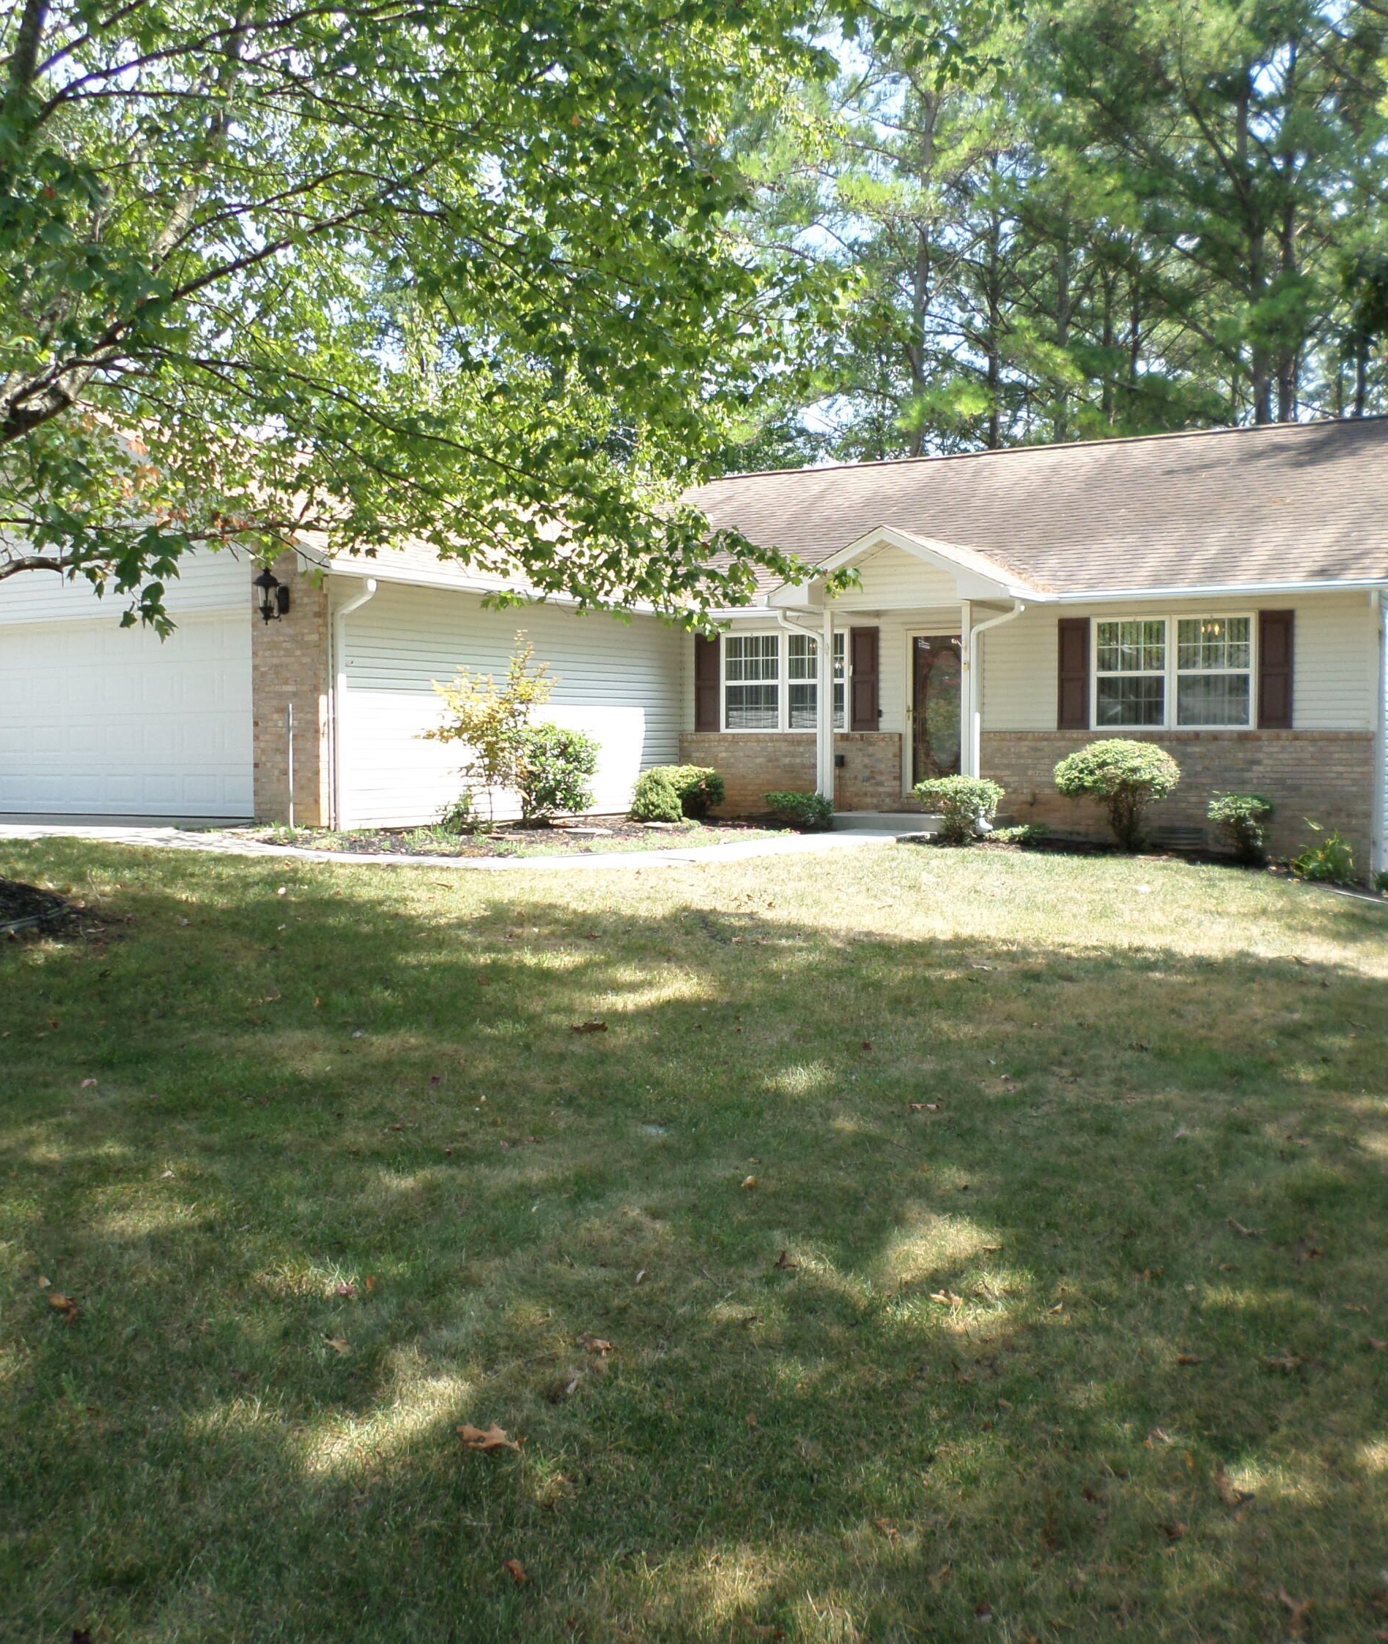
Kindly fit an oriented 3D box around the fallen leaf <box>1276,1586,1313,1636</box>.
[{"bbox_3d":[1.041,1.368,2.746,0.070,0.030,0.100,1,3,21],"label":"fallen leaf"}]

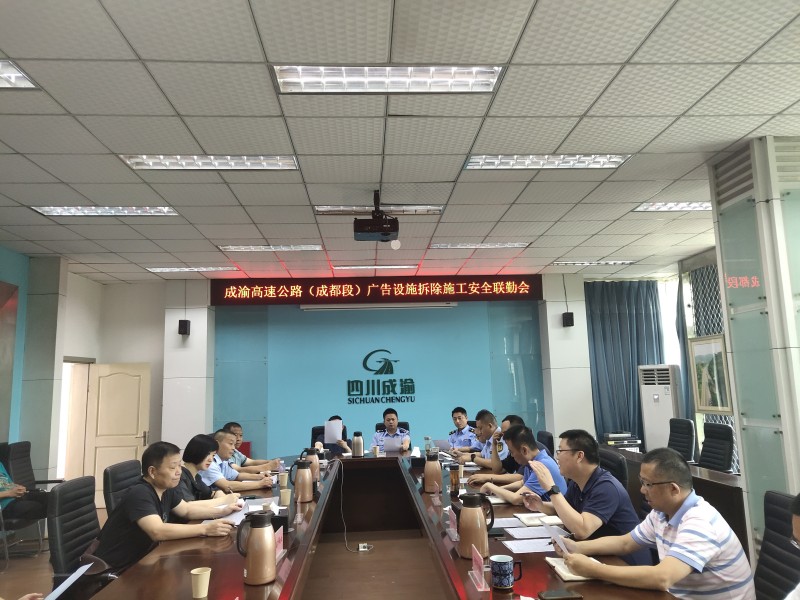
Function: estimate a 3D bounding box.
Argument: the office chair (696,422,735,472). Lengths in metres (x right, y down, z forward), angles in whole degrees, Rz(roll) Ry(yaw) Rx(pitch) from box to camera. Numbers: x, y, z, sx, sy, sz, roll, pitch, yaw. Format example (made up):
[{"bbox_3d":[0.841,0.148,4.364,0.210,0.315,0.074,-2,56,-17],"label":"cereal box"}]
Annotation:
[{"bbox_3d":[3.045,1.844,6.108,0.630,1.100,0.580,-1,-8,-3],"label":"office chair"}]

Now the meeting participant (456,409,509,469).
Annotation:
[{"bbox_3d":[0.845,1.768,5.970,0.680,1.320,0.520,-1,-8,-3],"label":"meeting participant"}]

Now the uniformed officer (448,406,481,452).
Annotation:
[{"bbox_3d":[0.757,1.919,7.074,0.520,1.290,0.620,-3,-8,14],"label":"uniformed officer"}]

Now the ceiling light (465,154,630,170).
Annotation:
[{"bbox_3d":[1.073,-1.036,4.375,1.200,0.080,0.300,-1,-8,-3],"label":"ceiling light"}]

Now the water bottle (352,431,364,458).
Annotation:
[{"bbox_3d":[-0.454,1.571,6.511,0.128,0.280,0.155,-1,-8,-3],"label":"water bottle"}]

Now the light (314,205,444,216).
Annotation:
[{"bbox_3d":[-0.183,-0.837,5.480,1.200,0.080,0.300,-1,-8,-3],"label":"light"}]

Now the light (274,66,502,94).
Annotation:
[{"bbox_3d":[-0.056,-1.170,3.136,1.200,0.080,0.300,-1,-8,-3],"label":"light"}]

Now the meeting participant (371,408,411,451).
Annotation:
[{"bbox_3d":[-0.105,1.978,7.258,0.540,1.310,0.700,-1,-8,-3],"label":"meeting participant"}]

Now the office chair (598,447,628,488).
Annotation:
[{"bbox_3d":[1.226,1.589,4.009,0.630,1.110,0.580,-1,-8,-3],"label":"office chair"}]

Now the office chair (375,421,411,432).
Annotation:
[{"bbox_3d":[-0.065,2.117,7.504,0.580,1.100,0.630,-1,-8,-3],"label":"office chair"}]

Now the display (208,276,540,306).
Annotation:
[{"bbox_3d":[-0.306,-0.149,8.881,4.860,0.385,0.100,-1,-8,-3],"label":"display"}]

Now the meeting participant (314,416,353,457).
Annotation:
[{"bbox_3d":[-0.776,1.984,7.094,0.520,1.240,0.650,-1,-8,-3],"label":"meeting participant"}]

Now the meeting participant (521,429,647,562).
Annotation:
[{"bbox_3d":[0.969,1.355,3.120,0.750,1.320,0.550,-1,-8,-6],"label":"meeting participant"}]

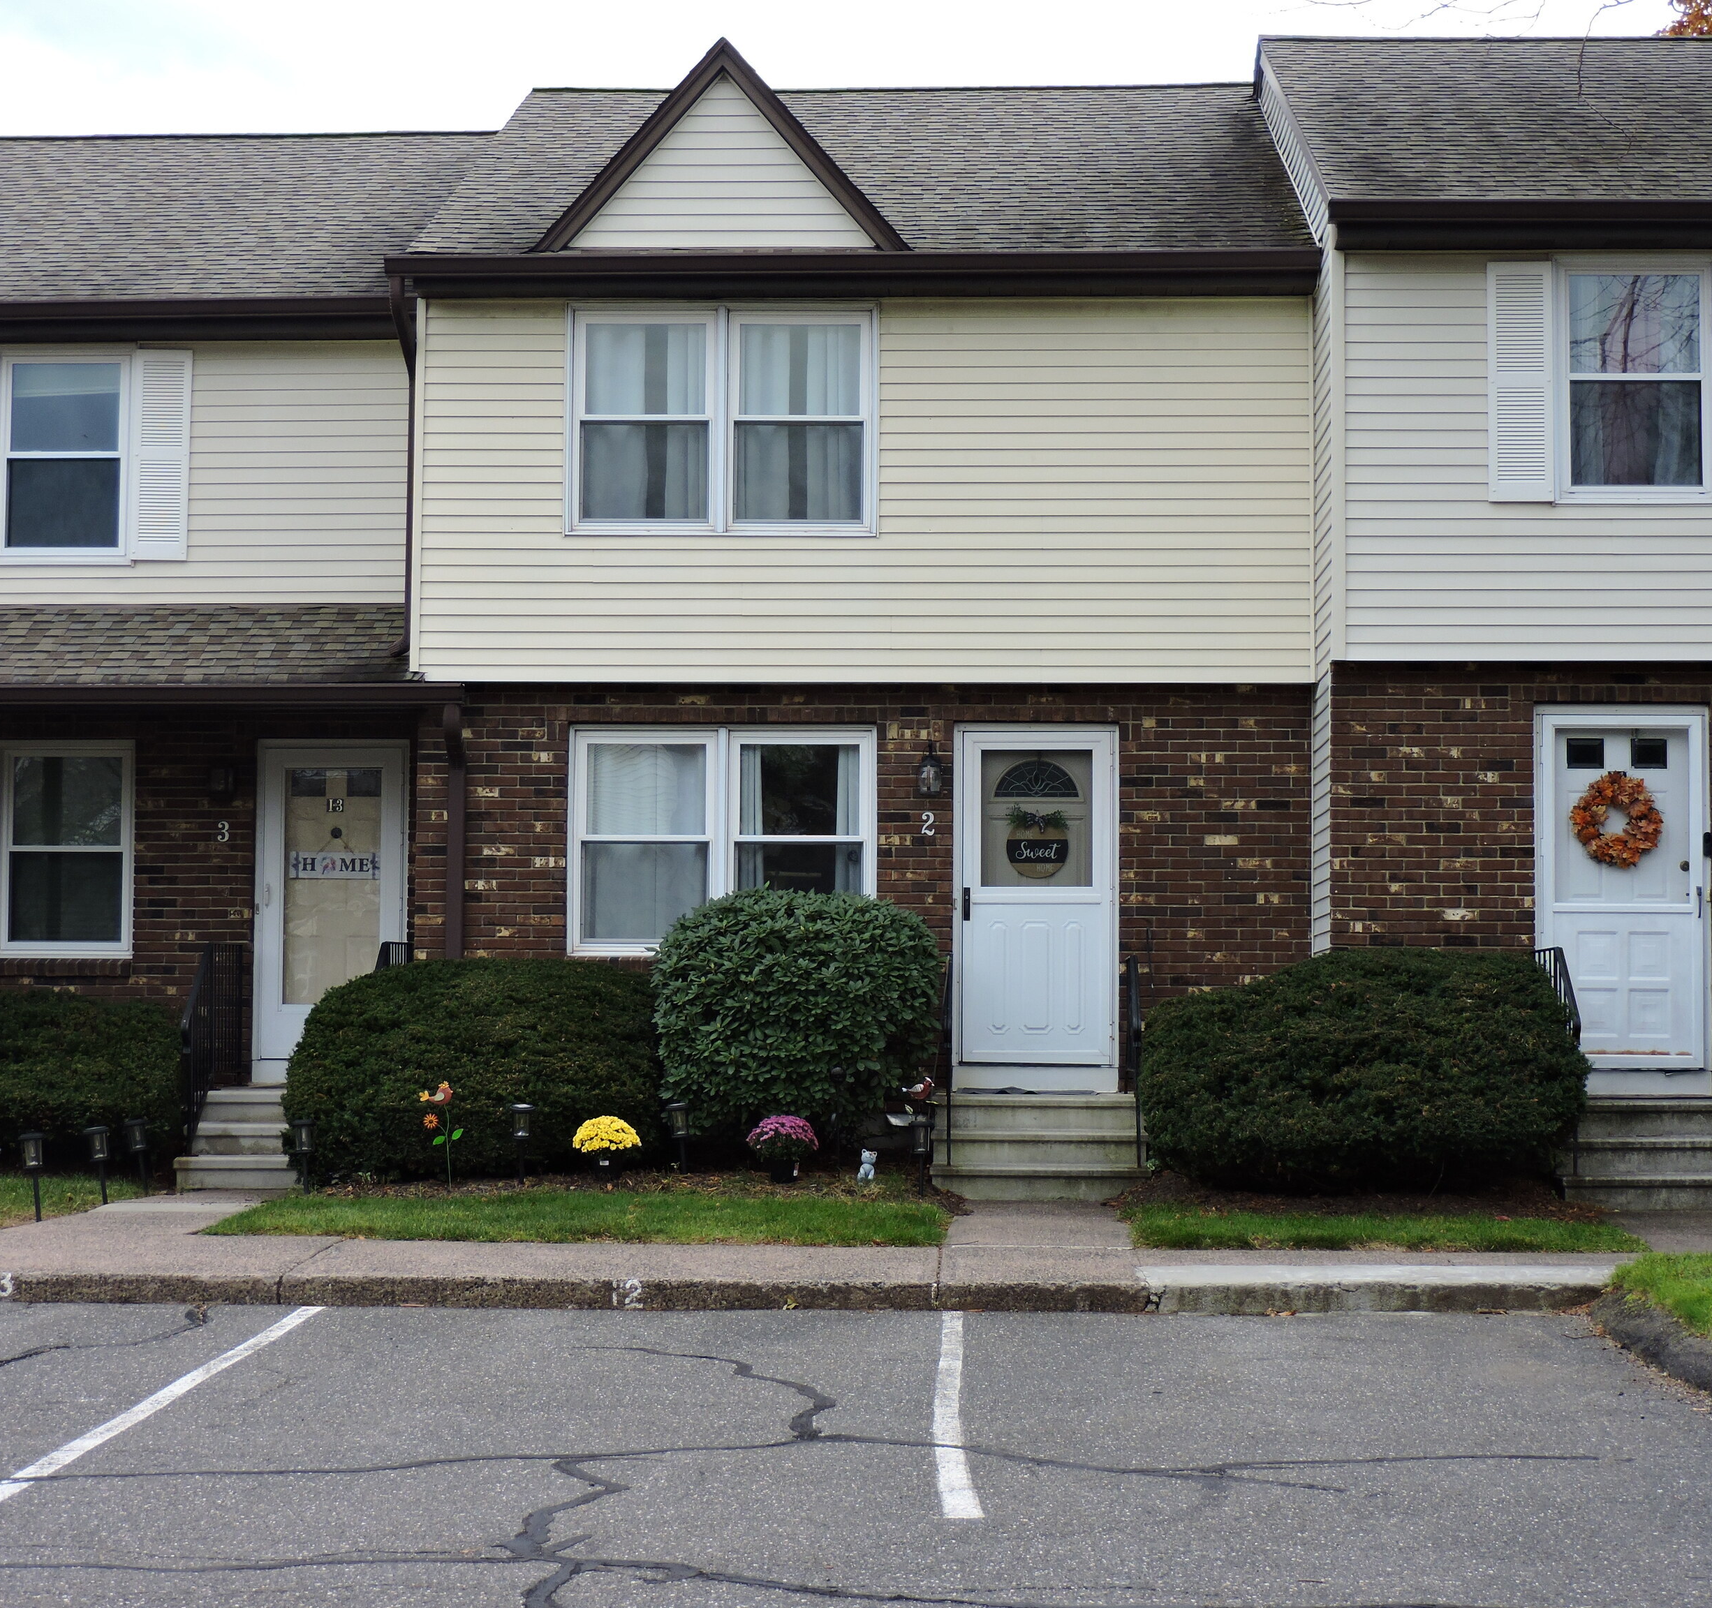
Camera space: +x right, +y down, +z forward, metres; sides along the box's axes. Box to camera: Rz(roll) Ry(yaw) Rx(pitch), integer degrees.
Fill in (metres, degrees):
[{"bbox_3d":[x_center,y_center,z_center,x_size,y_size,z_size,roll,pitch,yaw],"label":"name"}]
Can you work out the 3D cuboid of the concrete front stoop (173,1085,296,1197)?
[{"bbox_3d":[-3.408,2.037,21.100,1.220,0.600,1.680,0,-4,2],"label":"concrete front stoop"}]

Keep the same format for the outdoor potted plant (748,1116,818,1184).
[{"bbox_3d":[-0.406,1.897,18.814,0.400,0.386,0.400,0,-4,2],"label":"outdoor potted plant"}]

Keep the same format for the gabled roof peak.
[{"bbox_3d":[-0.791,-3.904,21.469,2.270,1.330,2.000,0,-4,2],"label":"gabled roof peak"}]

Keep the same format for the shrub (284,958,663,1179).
[{"bbox_3d":[-2.191,1.488,19.500,2.150,1.250,1.650,0,-4,2],"label":"shrub"}]

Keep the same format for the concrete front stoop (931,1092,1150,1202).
[{"bbox_3d":[1.057,1.992,19.810,1.245,0.560,1.500,0,-4,2],"label":"concrete front stoop"}]

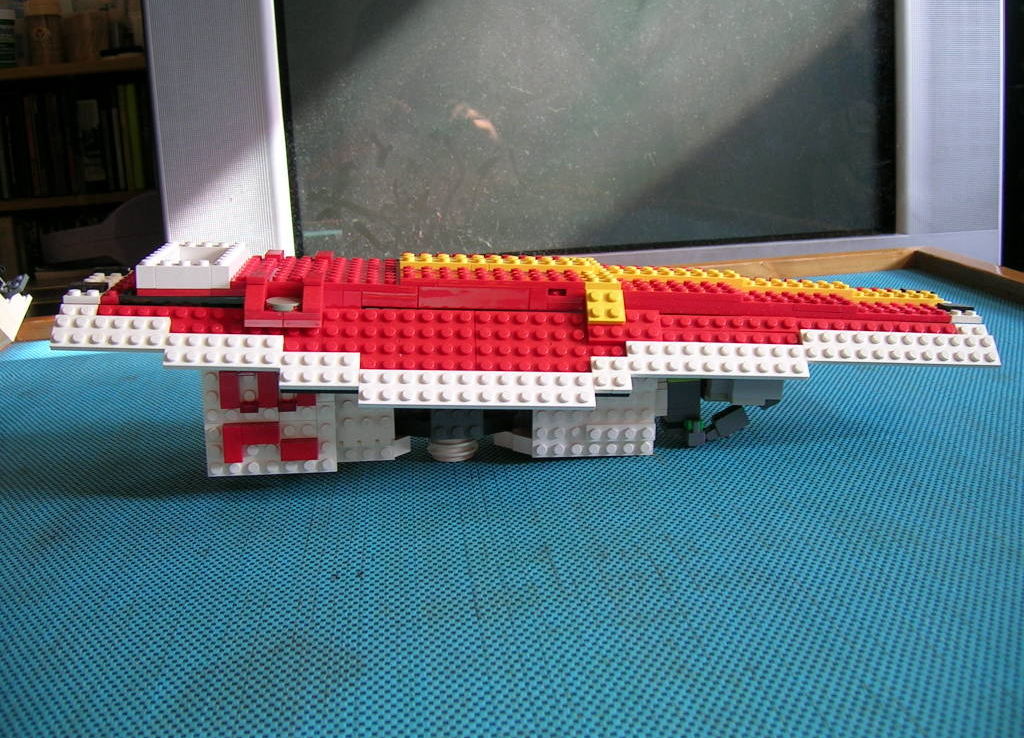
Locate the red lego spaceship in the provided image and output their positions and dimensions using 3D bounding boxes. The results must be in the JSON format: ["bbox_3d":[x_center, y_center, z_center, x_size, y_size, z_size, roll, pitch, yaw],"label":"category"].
[{"bbox_3d":[0.012,-0.013,0.495,0.418,0.094,0.151,-2,15,-6],"label":"red lego spaceship"}]

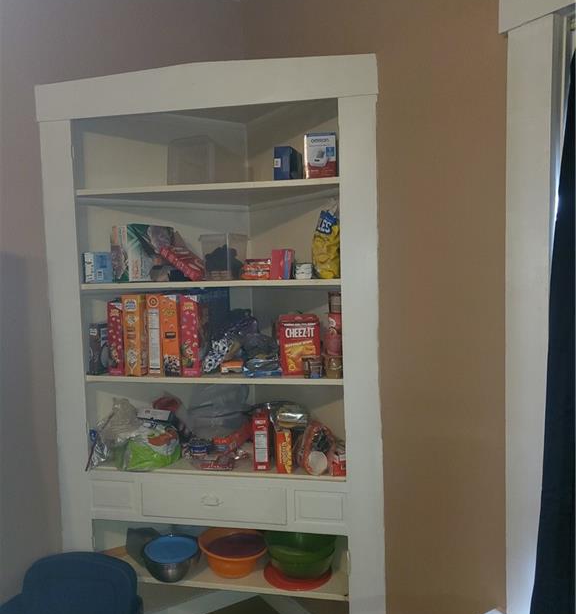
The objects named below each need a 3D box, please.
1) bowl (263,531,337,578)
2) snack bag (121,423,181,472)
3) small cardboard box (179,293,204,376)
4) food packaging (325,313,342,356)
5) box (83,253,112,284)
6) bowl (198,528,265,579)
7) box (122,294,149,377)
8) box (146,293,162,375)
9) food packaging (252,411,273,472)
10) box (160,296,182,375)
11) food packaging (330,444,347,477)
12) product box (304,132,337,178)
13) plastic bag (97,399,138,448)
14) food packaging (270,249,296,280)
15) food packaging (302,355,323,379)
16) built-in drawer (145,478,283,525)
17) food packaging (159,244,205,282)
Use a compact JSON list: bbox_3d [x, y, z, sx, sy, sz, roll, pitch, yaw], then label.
[{"bbox_3d":[0.049,0.986,2.326,0.292,0.125,0.292,-2,4,0],"label":"bowl"},{"bbox_3d":[-0.553,0.565,2.342,0.205,0.145,0.170,-1,4,3],"label":"snack bag"},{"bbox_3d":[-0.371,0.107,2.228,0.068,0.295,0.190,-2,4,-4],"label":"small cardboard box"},{"bbox_3d":[0.167,0.092,2.073,0.074,0.152,0.074,-1,4,11],"label":"food packaging"},{"bbox_3d":[-0.744,-0.152,2.258,0.045,0.122,0.130,-1,4,11],"label":"box"},{"bbox_3d":[-0.225,1.037,2.398,0.282,0.115,0.282,-2,4,0],"label":"bowl"},{"bbox_3d":[-0.605,0.108,2.375,0.070,0.320,0.205,-1,4,7],"label":"box"},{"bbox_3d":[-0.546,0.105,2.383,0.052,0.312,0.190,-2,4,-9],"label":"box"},{"bbox_3d":[-0.095,0.509,2.192,0.052,0.195,0.140,-1,4,5],"label":"food packaging"},{"bbox_3d":[-0.449,0.108,2.243,0.062,0.295,0.190,-2,4,-6],"label":"box"},{"bbox_3d":[0.190,0.571,2.157,0.064,0.112,0.050,-1,4,6],"label":"food packaging"},{"bbox_3d":[0.117,-0.541,2.096,0.106,0.162,0.090,-2,4,-6],"label":"product box"},{"bbox_3d":[-0.689,0.462,2.332,0.155,0.180,0.120,-2,4,-11],"label":"plastic bag"},{"bbox_3d":[-0.015,-0.165,2.240,0.058,0.110,0.071,-5,5,-39],"label":"food packaging"},{"bbox_3d":[0.093,0.225,2.181,0.075,0.078,0.075,-2,4,0],"label":"food packaging"},{"bbox_3d":[-0.263,0.736,2.361,0.578,0.147,0.300,-1,4,11],"label":"built-in drawer"},{"bbox_3d":[-0.403,-0.180,2.246,0.168,0.036,0.115,35,25,-1],"label":"food packaging"}]

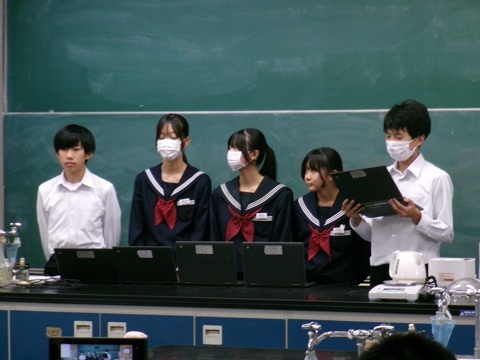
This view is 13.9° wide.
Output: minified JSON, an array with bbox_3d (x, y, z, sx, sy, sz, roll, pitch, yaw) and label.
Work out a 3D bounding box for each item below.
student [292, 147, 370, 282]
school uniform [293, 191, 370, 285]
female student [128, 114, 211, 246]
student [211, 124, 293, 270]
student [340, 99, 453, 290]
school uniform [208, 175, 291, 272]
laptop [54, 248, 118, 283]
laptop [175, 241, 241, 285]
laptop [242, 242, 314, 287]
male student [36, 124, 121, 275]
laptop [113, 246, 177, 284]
[{"bbox_3d":[0.439,0.593,9.413,0.400,1.496,0.300,0,1,22],"label":"student"},{"bbox_3d":[0.437,0.340,9.385,0.400,0.580,0.280,0,1,22],"label":"school uniform"},{"bbox_3d":[-0.346,0.506,9.735,0.410,1.664,0.290,0,1,13],"label":"female student"},{"bbox_3d":[0.058,0.545,9.614,0.410,1.587,0.300,0,1,22],"label":"student"},{"bbox_3d":[0.752,0.484,9.265,0.500,1.716,0.480,1,1,36],"label":"student"},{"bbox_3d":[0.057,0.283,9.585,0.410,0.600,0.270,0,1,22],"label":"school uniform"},{"bbox_3d":[-0.712,0.408,9.519,0.292,0.172,0.325,0,1,17],"label":"laptop"},{"bbox_3d":[-0.125,0.390,9.345,0.292,0.210,0.250,0,1,17],"label":"laptop"},{"bbox_3d":[0.189,0.391,9.227,0.292,0.212,0.245,0,1,17],"label":"laptop"},{"bbox_3d":[-0.803,0.529,9.864,0.420,1.614,0.280,0,1,13],"label":"male student"},{"bbox_3d":[-0.423,0.402,9.426,0.292,0.182,0.310,0,1,17],"label":"laptop"}]

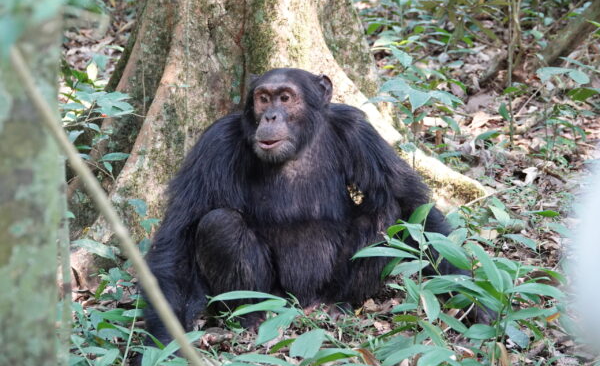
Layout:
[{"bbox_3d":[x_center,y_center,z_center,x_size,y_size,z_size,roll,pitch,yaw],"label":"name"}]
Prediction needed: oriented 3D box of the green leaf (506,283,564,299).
[{"bbox_3d":[0.592,0.273,4.650,0.150,0.028,0.045,6,27,10],"label":"green leaf"}]

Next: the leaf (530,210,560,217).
[{"bbox_3d":[0.803,0.101,6.100,0.105,0.020,0.045,4,16,5],"label":"leaf"}]

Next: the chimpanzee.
[{"bbox_3d":[0.030,0.040,4.983,0.920,0.710,0.660,0,10,0],"label":"chimpanzee"}]

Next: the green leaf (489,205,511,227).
[{"bbox_3d":[0.658,0.111,6.100,0.040,0.097,0.020,-49,12,-16],"label":"green leaf"}]

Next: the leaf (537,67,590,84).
[{"bbox_3d":[1.083,-0.438,7.600,0.212,0.040,0.100,2,39,-8],"label":"leaf"}]

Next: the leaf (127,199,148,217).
[{"bbox_3d":[-0.474,0.074,5.400,0.050,0.020,0.075,-36,54,-27],"label":"leaf"}]

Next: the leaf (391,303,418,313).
[{"bbox_3d":[0.277,0.334,4.900,0.074,0.015,0.032,-10,45,-16],"label":"leaf"}]

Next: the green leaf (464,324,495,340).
[{"bbox_3d":[0.442,0.365,4.550,0.090,0.020,0.045,-10,38,-15],"label":"green leaf"}]

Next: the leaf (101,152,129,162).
[{"bbox_3d":[-0.561,-0.079,5.600,0.081,0.015,0.035,-11,47,-14],"label":"leaf"}]

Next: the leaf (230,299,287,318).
[{"bbox_3d":[-0.106,0.332,4.850,0.154,0.025,0.045,-11,41,-15],"label":"leaf"}]

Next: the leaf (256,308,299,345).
[{"bbox_3d":[-0.054,0.371,4.800,0.060,0.025,0.136,39,61,23],"label":"leaf"}]

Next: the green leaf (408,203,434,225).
[{"bbox_3d":[0.315,0.082,4.800,0.090,0.020,0.038,-39,40,-15],"label":"green leaf"}]

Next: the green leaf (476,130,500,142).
[{"bbox_3d":[0.726,-0.185,7.200,0.105,0.025,0.045,-17,30,-14],"label":"green leaf"}]

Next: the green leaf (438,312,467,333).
[{"bbox_3d":[0.391,0.359,4.750,0.088,0.015,0.035,36,61,27],"label":"green leaf"}]

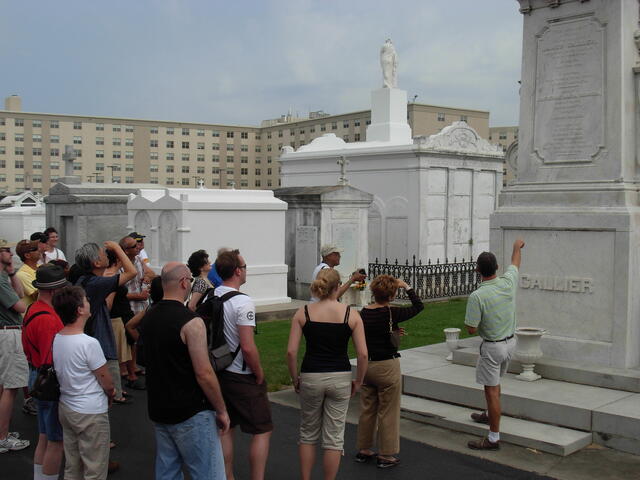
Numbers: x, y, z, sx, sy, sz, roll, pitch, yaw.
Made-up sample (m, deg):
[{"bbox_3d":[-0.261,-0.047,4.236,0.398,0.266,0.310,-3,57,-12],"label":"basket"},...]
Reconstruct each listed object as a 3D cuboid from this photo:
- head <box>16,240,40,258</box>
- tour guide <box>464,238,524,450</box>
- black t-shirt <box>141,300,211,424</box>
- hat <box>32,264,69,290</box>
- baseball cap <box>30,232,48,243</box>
[{"bbox_3d":[-3.013,0.101,8.600,0.220,0.225,0.170,-12,4,-5],"label":"head"},{"bbox_3d":[1.562,0.927,7.450,0.500,1.840,0.440,-1,2,-18],"label":"tour guide"},{"bbox_3d":[-0.877,0.754,5.120,0.500,0.760,0.330,2,2,38],"label":"black t-shirt"},{"bbox_3d":[-1.891,0.264,5.850,0.280,0.140,0.250,-17,12,-38],"label":"hat"},{"bbox_3d":[-3.335,-0.026,9.900,0.240,0.130,0.175,0,2,6],"label":"baseball cap"}]

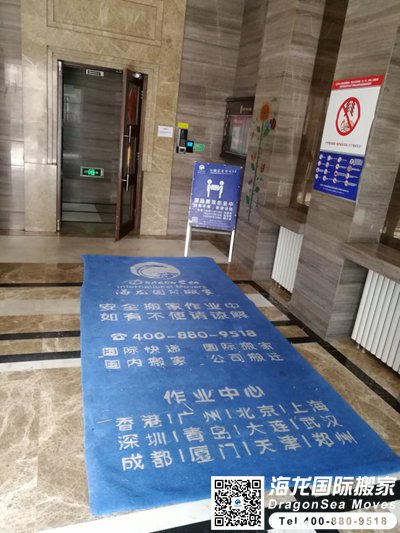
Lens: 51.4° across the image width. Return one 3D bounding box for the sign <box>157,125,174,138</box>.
[{"bbox_3d":[-0.488,-1.915,5.920,0.213,0.145,0.010,0,19,-19],"label":"sign"}]

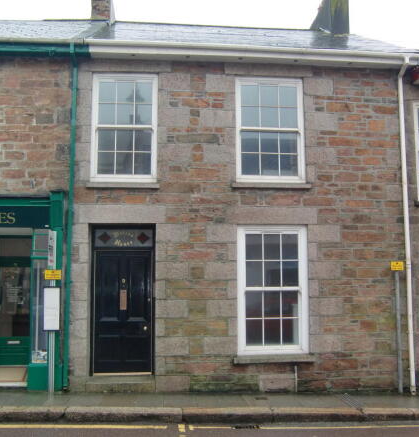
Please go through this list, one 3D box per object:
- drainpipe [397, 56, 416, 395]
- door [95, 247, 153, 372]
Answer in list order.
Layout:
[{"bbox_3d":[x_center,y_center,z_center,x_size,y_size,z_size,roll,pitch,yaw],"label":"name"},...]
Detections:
[{"bbox_3d":[3.328,0.073,8.146,0.100,5.610,0.240,0,-6,-5],"label":"drainpipe"},{"bbox_3d":[-1.394,1.494,7.859,0.931,1.945,0.070,0,-6,-5],"label":"door"}]

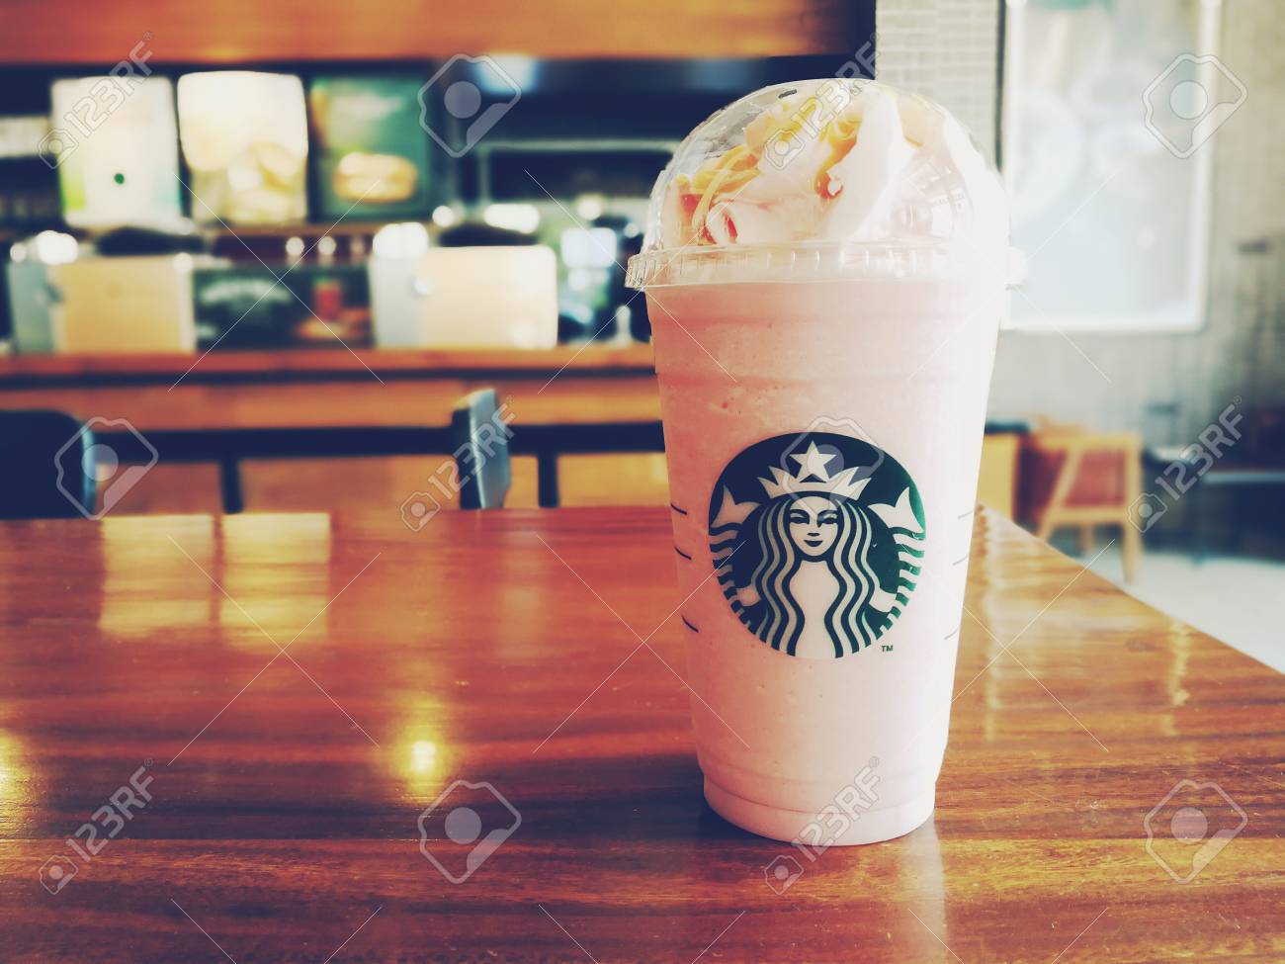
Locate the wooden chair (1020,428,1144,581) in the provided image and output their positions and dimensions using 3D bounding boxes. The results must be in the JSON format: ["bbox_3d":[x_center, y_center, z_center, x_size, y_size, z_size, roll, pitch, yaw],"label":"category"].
[{"bbox_3d":[1.635,0.043,4.089,0.530,0.640,0.580,-1,8,-2],"label":"wooden chair"}]

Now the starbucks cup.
[{"bbox_3d":[0.048,-0.007,0.271,0.102,0.193,0.102,-1,8,0],"label":"starbucks cup"}]

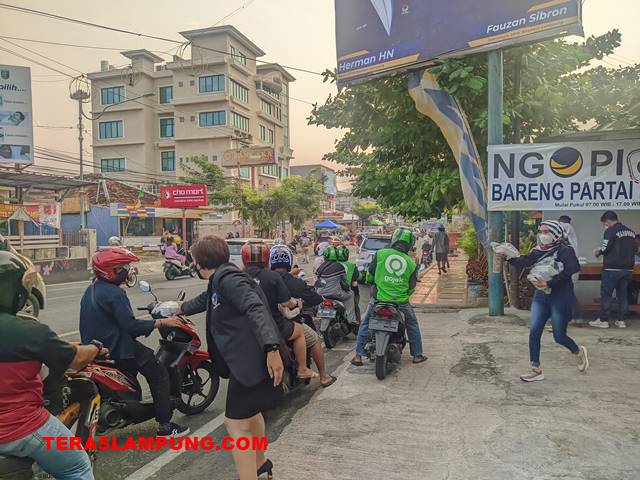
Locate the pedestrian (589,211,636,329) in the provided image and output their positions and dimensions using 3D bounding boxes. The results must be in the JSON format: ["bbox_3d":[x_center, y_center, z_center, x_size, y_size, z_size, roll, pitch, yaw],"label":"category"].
[{"bbox_3d":[4.245,0.431,7.000,0.520,1.660,0.500,-2,2,-24],"label":"pedestrian"}]

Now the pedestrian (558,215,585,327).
[{"bbox_3d":[3.849,0.473,7.390,0.500,1.640,0.420,-1,1,-12],"label":"pedestrian"}]

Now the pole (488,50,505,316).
[{"bbox_3d":[2.754,-0.909,7.500,0.220,4.200,0.220,-1,2,0],"label":"pole"}]

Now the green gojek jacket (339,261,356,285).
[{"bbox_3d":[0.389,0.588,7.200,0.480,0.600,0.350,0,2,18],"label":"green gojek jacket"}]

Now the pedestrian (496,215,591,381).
[{"bbox_3d":[2.262,0.577,4.800,0.800,1.570,0.550,-2,2,-32],"label":"pedestrian"}]

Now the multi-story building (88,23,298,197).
[{"bbox_3d":[-13.509,-9.911,55.875,16.000,21.000,18.000,0,2,17],"label":"multi-story building"}]

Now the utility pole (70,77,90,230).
[{"bbox_3d":[-9.213,-2.398,18.453,0.600,7.600,0.500,0,1,20],"label":"utility pole"}]

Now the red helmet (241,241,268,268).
[{"bbox_3d":[-0.597,0.127,4.450,0.250,0.260,0.290,-1,2,-5],"label":"red helmet"}]

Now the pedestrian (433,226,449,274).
[{"bbox_3d":[4.053,0.356,16.190,0.520,1.670,0.400,0,1,16],"label":"pedestrian"}]

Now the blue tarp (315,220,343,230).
[{"bbox_3d":[0.874,-1.508,49.986,2.800,1.050,2.800,-1,1,0],"label":"blue tarp"}]

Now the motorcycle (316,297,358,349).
[{"bbox_3d":[0.365,0.924,6.993,0.680,1.070,1.870,0,1,23],"label":"motorcycle"}]

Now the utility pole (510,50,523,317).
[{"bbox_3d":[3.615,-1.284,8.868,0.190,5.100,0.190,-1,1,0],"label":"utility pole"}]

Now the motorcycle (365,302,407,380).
[{"bbox_3d":[0.795,0.837,5.273,0.690,1.080,1.880,0,1,19],"label":"motorcycle"}]

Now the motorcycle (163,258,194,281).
[{"bbox_3d":[-4.470,0.732,15.700,0.680,1.080,1.850,0,2,18],"label":"motorcycle"}]

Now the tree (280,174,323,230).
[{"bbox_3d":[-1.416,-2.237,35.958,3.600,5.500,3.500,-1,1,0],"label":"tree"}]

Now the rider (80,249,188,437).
[{"bbox_3d":[-1.467,0.781,3.781,0.640,1.470,0.880,0,1,44],"label":"rider"}]

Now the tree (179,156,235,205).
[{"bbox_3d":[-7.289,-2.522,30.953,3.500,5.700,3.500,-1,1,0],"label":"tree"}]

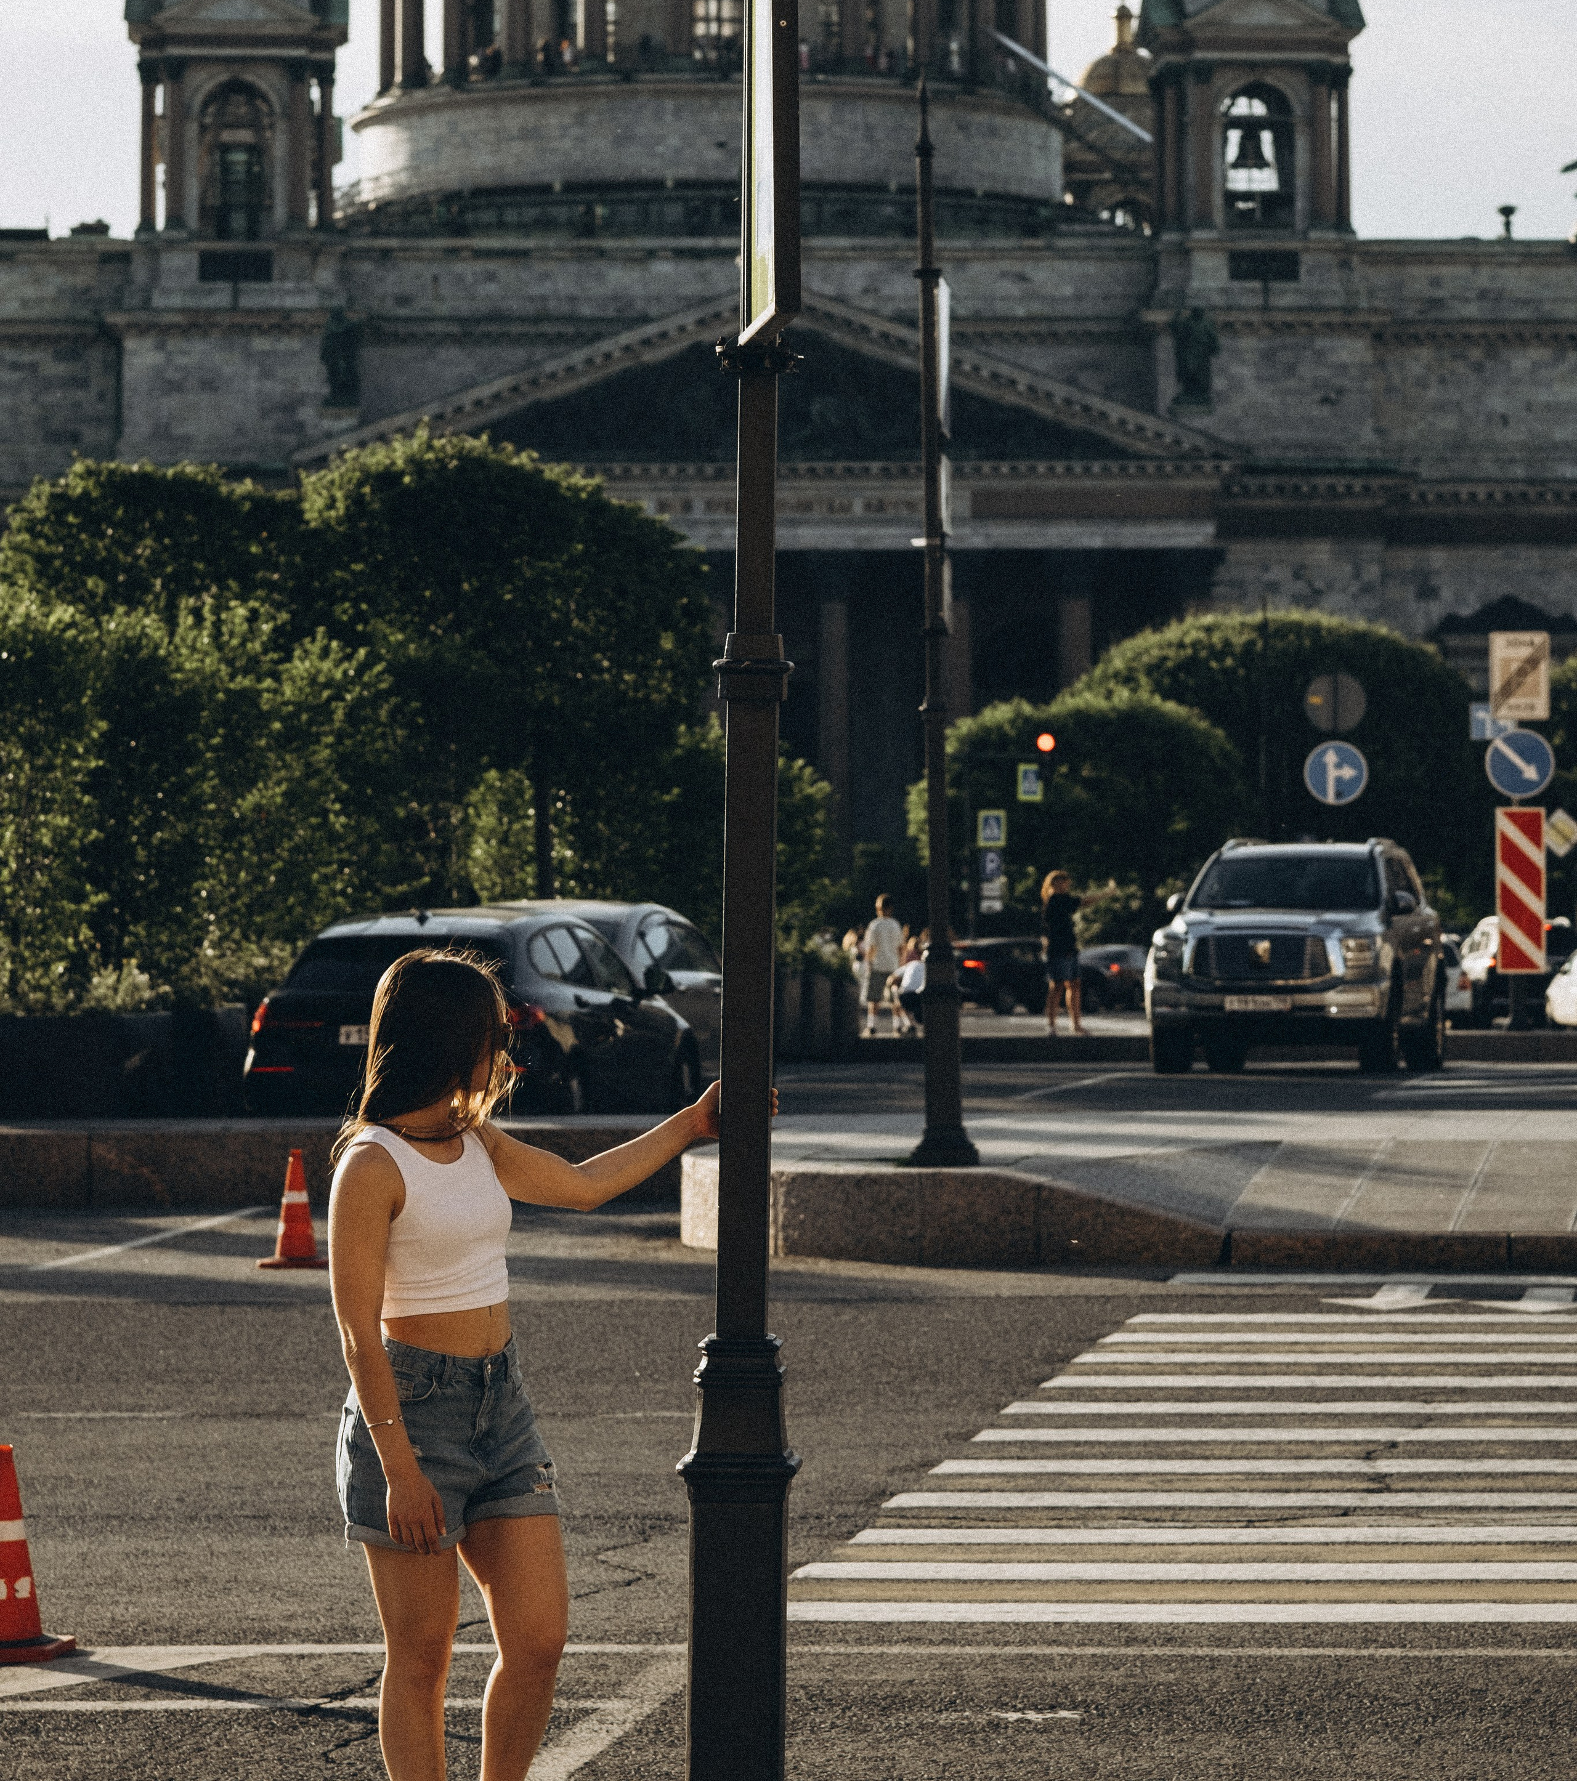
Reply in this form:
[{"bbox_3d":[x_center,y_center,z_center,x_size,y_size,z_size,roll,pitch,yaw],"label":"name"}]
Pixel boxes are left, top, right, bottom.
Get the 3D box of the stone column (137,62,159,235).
[{"bbox_3d":[-31.182,-36.200,307.200,1.100,8.400,1.100,0,0,-4],"label":"stone column"}]

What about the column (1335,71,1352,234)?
[{"bbox_3d":[29.778,-39.655,337.519,0.970,8.752,0.970,0,0,-3],"label":"column"}]

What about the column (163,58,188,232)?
[{"bbox_3d":[-29.768,-36.146,305.900,1.200,8.400,1.200,0,0,-4],"label":"column"}]

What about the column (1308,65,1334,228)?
[{"bbox_3d":[26.110,-36.475,309.300,1.200,8.300,1.200,0,0,-4],"label":"column"}]

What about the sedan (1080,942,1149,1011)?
[{"bbox_3d":[5.962,1.606,113.000,1.820,1.470,4.500,0,0,-15],"label":"sedan"}]

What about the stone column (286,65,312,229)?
[{"bbox_3d":[-24.856,-37.737,320.000,1.250,8.800,1.250,0,0,0],"label":"stone column"}]

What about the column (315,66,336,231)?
[{"bbox_3d":[-22.565,-36.286,307.700,1.100,8.300,1.100,0,0,-4],"label":"column"}]

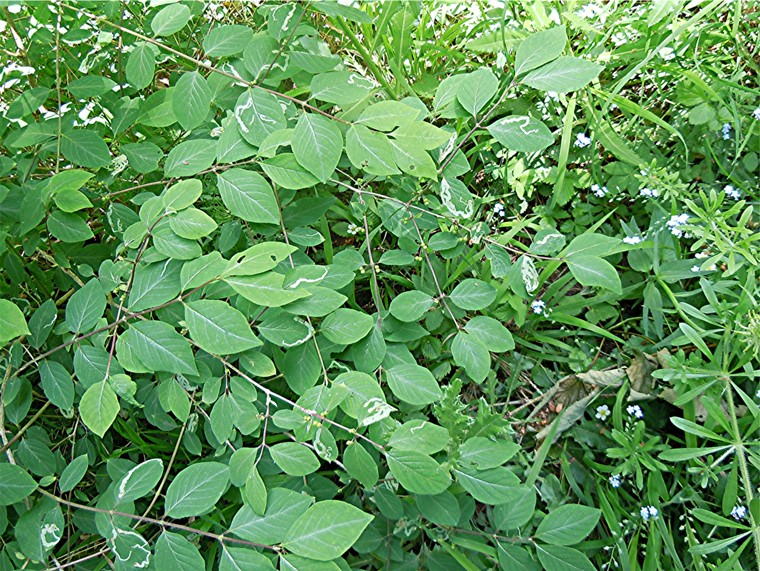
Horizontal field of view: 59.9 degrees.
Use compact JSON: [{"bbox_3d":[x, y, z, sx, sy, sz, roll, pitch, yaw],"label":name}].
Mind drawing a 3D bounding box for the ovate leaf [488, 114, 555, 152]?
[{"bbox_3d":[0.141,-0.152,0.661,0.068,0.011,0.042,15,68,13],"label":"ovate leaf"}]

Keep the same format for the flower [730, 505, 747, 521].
[{"bbox_3d":[0.359,0.227,0.660,0.016,0.011,0.015,-5,49,6],"label":"flower"}]

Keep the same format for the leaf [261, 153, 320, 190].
[{"bbox_3d":[-0.091,-0.115,0.672,0.070,0.011,0.043,20,57,14],"label":"leaf"}]

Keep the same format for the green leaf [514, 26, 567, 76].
[{"bbox_3d":[0.163,-0.238,0.670,0.039,0.010,0.080,44,80,10],"label":"green leaf"}]

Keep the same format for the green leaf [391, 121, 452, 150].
[{"bbox_3d":[0.042,-0.149,0.662,0.064,0.011,0.041,1,60,1],"label":"green leaf"}]

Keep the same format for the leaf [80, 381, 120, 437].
[{"bbox_3d":[-0.239,0.107,0.570,0.034,0.010,0.048,-3,75,-1],"label":"leaf"}]

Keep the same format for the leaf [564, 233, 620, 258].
[{"bbox_3d":[0.210,-0.036,0.650,0.064,0.010,0.038,-18,44,-11],"label":"leaf"}]

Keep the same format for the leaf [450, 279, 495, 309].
[{"bbox_3d":[0.093,0.009,0.660,0.048,0.010,0.035,-6,65,-3],"label":"leaf"}]

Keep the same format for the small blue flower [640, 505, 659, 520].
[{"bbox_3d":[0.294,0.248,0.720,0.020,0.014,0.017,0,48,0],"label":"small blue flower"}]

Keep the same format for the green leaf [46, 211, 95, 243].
[{"bbox_3d":[-0.334,-0.063,0.712,0.061,0.011,0.034,25,65,9],"label":"green leaf"}]

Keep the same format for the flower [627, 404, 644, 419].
[{"bbox_3d":[0.287,0.141,0.740,0.019,0.012,0.017,-4,52,5],"label":"flower"}]

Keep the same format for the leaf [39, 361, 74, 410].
[{"bbox_3d":[-0.294,0.091,0.600,0.026,0.010,0.055,-31,77,-19],"label":"leaf"}]

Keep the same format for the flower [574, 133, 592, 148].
[{"bbox_3d":[0.284,-0.202,0.920,0.025,0.018,0.022,0,48,0],"label":"flower"}]

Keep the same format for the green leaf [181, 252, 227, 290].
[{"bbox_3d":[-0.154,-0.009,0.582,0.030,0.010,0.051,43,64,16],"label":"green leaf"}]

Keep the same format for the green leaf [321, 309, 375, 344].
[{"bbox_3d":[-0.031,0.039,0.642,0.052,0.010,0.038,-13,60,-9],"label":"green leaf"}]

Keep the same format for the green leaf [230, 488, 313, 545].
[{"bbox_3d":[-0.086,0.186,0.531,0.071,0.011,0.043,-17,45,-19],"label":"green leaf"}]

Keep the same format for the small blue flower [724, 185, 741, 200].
[{"bbox_3d":[0.471,-0.124,0.880,0.021,0.018,0.021,0,48,0],"label":"small blue flower"}]

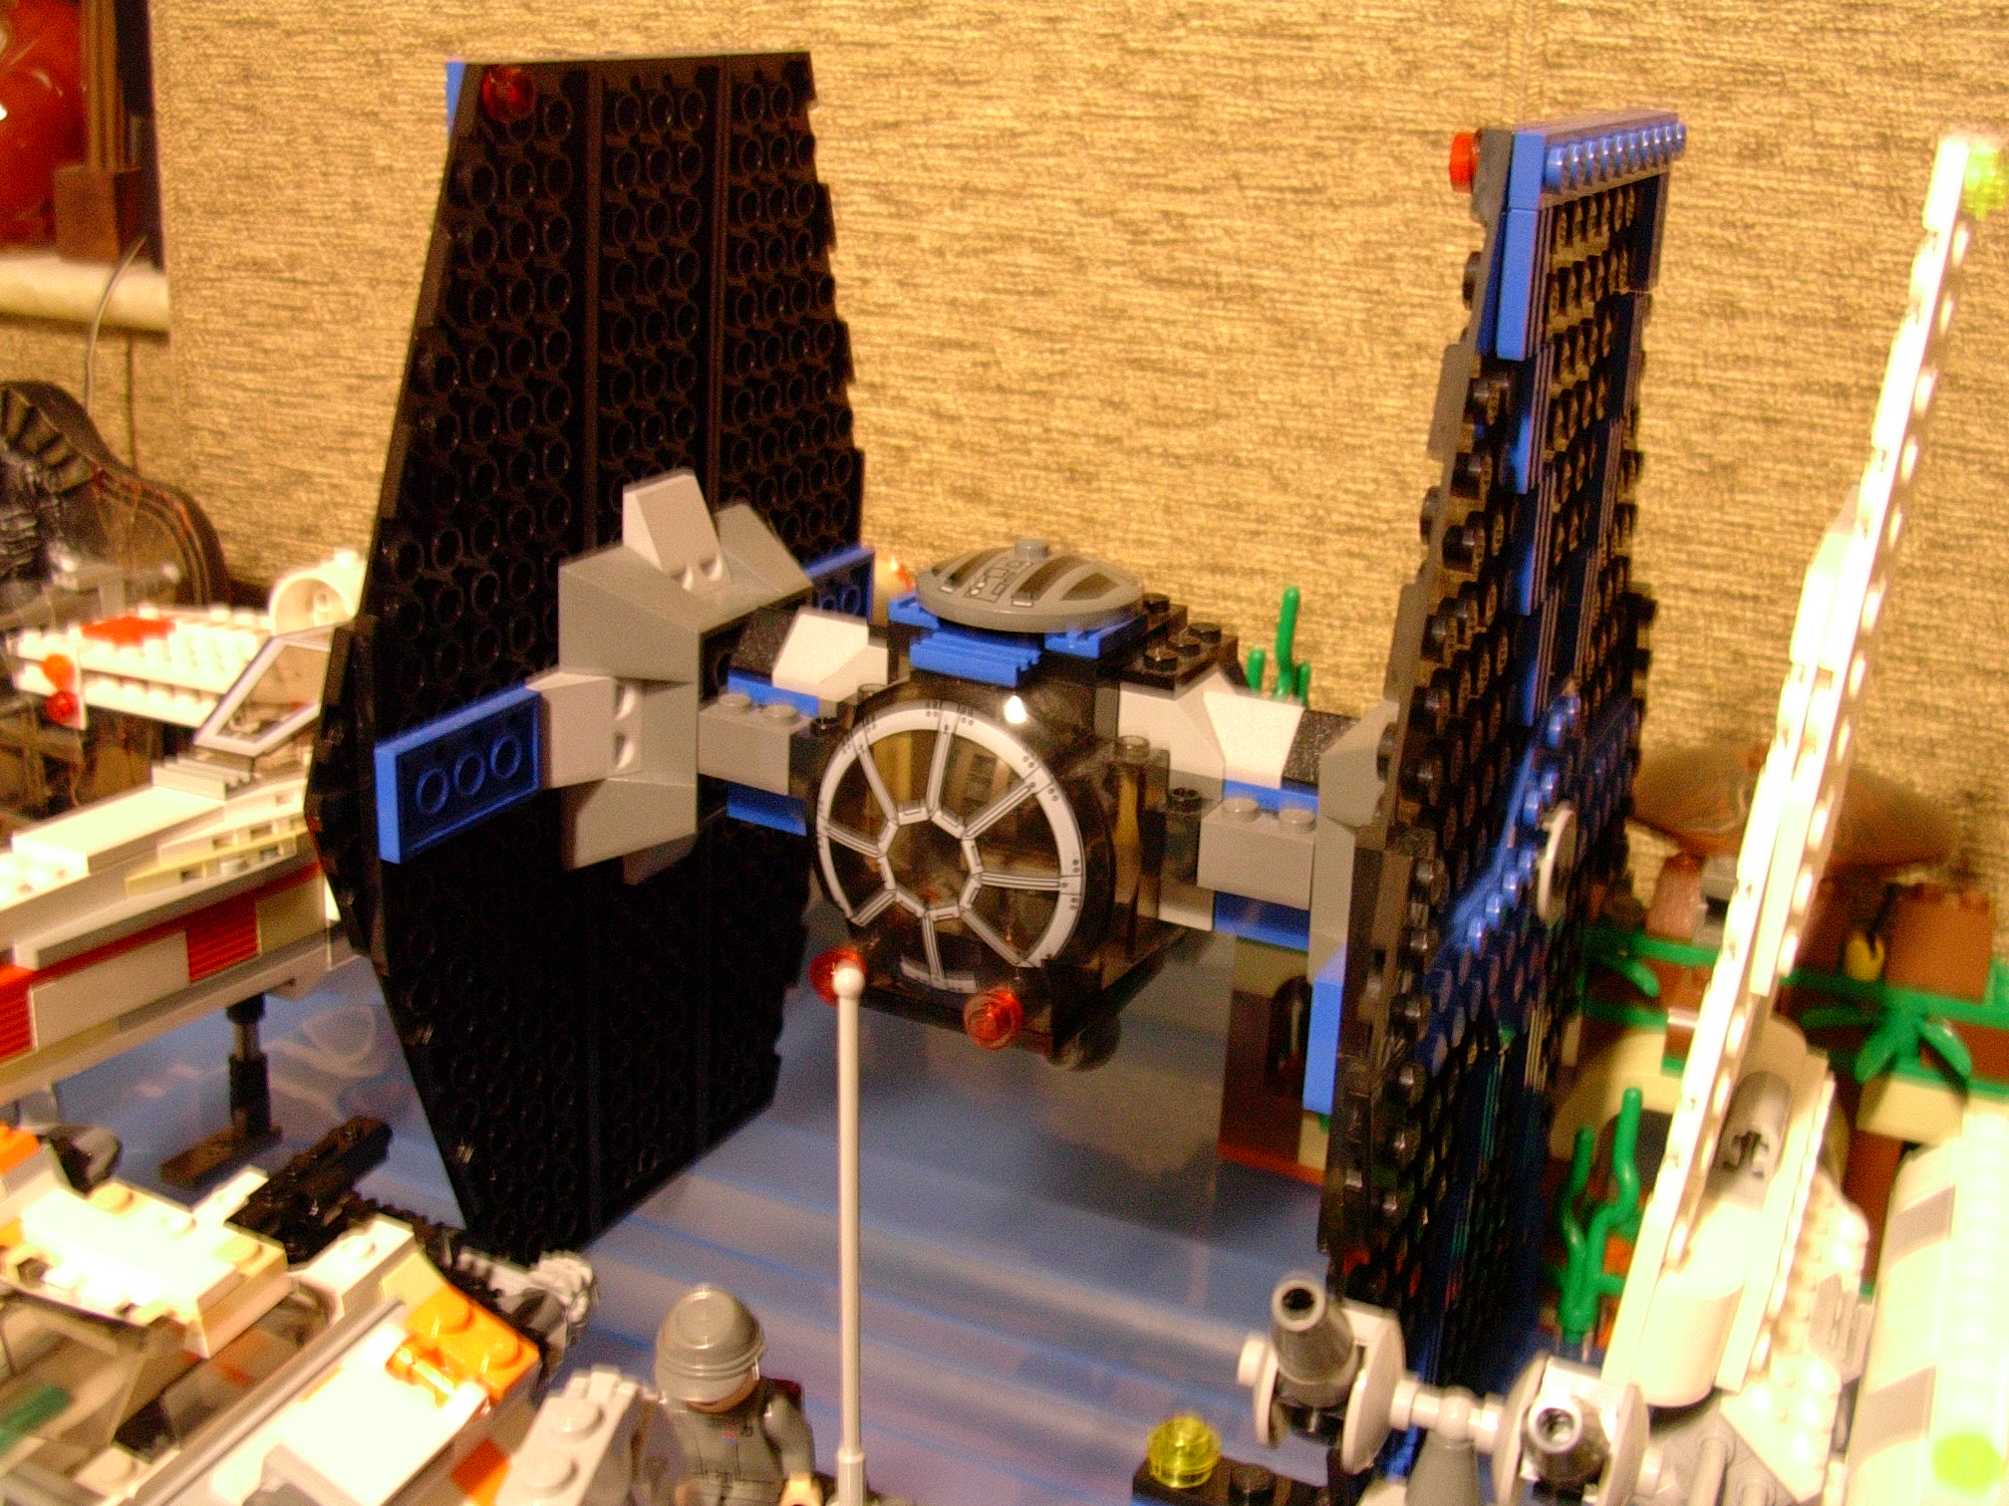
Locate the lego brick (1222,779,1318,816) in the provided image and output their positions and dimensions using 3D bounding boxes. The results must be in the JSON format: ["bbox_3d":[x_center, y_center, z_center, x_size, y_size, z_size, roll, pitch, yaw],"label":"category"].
[{"bbox_3d":[0.040,0.005,0.293,0.016,0.004,0.013,12,21,24],"label":"lego brick"}]

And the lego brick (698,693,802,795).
[{"bbox_3d":[-0.036,-0.002,0.320,0.016,0.011,0.010,12,21,24],"label":"lego brick"}]

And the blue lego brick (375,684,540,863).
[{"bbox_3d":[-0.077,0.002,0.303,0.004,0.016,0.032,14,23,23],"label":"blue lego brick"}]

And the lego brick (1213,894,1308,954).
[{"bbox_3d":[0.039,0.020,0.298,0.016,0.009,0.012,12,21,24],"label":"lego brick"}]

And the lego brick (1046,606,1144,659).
[{"bbox_3d":[0.013,-0.017,0.293,0.008,0.004,0.016,12,21,24],"label":"lego brick"}]

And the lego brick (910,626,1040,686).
[{"bbox_3d":[-0.004,-0.013,0.288,0.016,0.003,0.008,12,21,24],"label":"lego brick"}]

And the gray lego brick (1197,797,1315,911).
[{"bbox_3d":[0.035,0.013,0.287,0.016,0.011,0.010,12,21,24],"label":"gray lego brick"}]

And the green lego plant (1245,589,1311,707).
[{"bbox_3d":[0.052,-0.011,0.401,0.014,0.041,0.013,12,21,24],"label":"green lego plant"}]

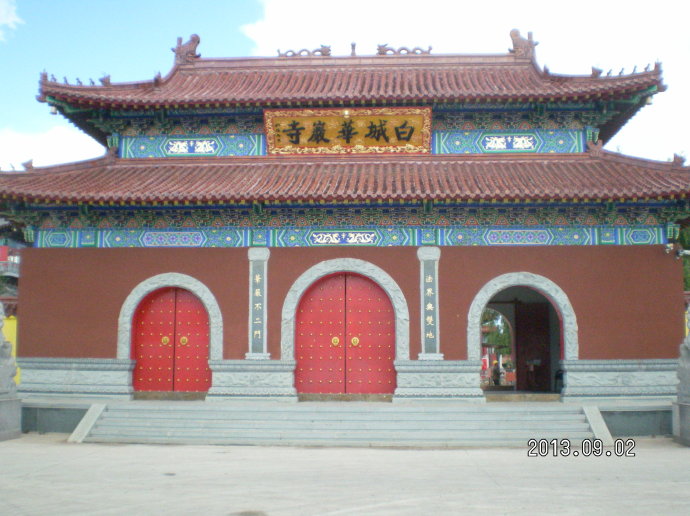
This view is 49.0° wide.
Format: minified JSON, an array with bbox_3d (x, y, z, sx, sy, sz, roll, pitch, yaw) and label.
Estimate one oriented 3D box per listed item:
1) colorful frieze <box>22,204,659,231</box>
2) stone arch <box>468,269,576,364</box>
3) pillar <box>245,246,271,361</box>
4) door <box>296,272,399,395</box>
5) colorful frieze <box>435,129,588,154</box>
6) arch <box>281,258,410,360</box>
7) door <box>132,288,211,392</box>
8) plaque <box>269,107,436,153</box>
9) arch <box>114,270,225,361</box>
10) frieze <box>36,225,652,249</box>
[{"bbox_3d":[-0.015,-0.884,17.521,14.580,0.554,0.600,0,-7,3],"label":"colorful frieze"},{"bbox_3d":[4.044,1.337,17.320,2.510,1.998,0.220,0,-7,3],"label":"stone arch"},{"bbox_3d":[-1.993,1.057,17.576,0.535,2.622,0.200,0,-7,3],"label":"pillar"},{"bbox_3d":[0.005,1.764,17.932,2.424,2.892,0.120,0,-7,3],"label":"door"},{"bbox_3d":[4.218,-2.997,19.643,3.888,0.690,0.200,0,-7,3],"label":"colorful frieze"},{"bbox_3d":[0.005,1.190,17.541,2.987,2.348,0.220,0,-7,3],"label":"arch"},{"bbox_3d":[-4.139,1.953,18.115,1.933,2.491,0.120,0,-7,3],"label":"door"},{"bbox_3d":[0.069,-3.269,19.445,4.243,1.199,0.150,0,18,3],"label":"plaque"},{"bbox_3d":[-4.072,1.368,17.722,2.499,2.045,0.220,0,-7,3],"label":"arch"},{"bbox_3d":[-0.020,-0.464,17.826,14.798,0.520,0.250,0,-7,3],"label":"frieze"}]

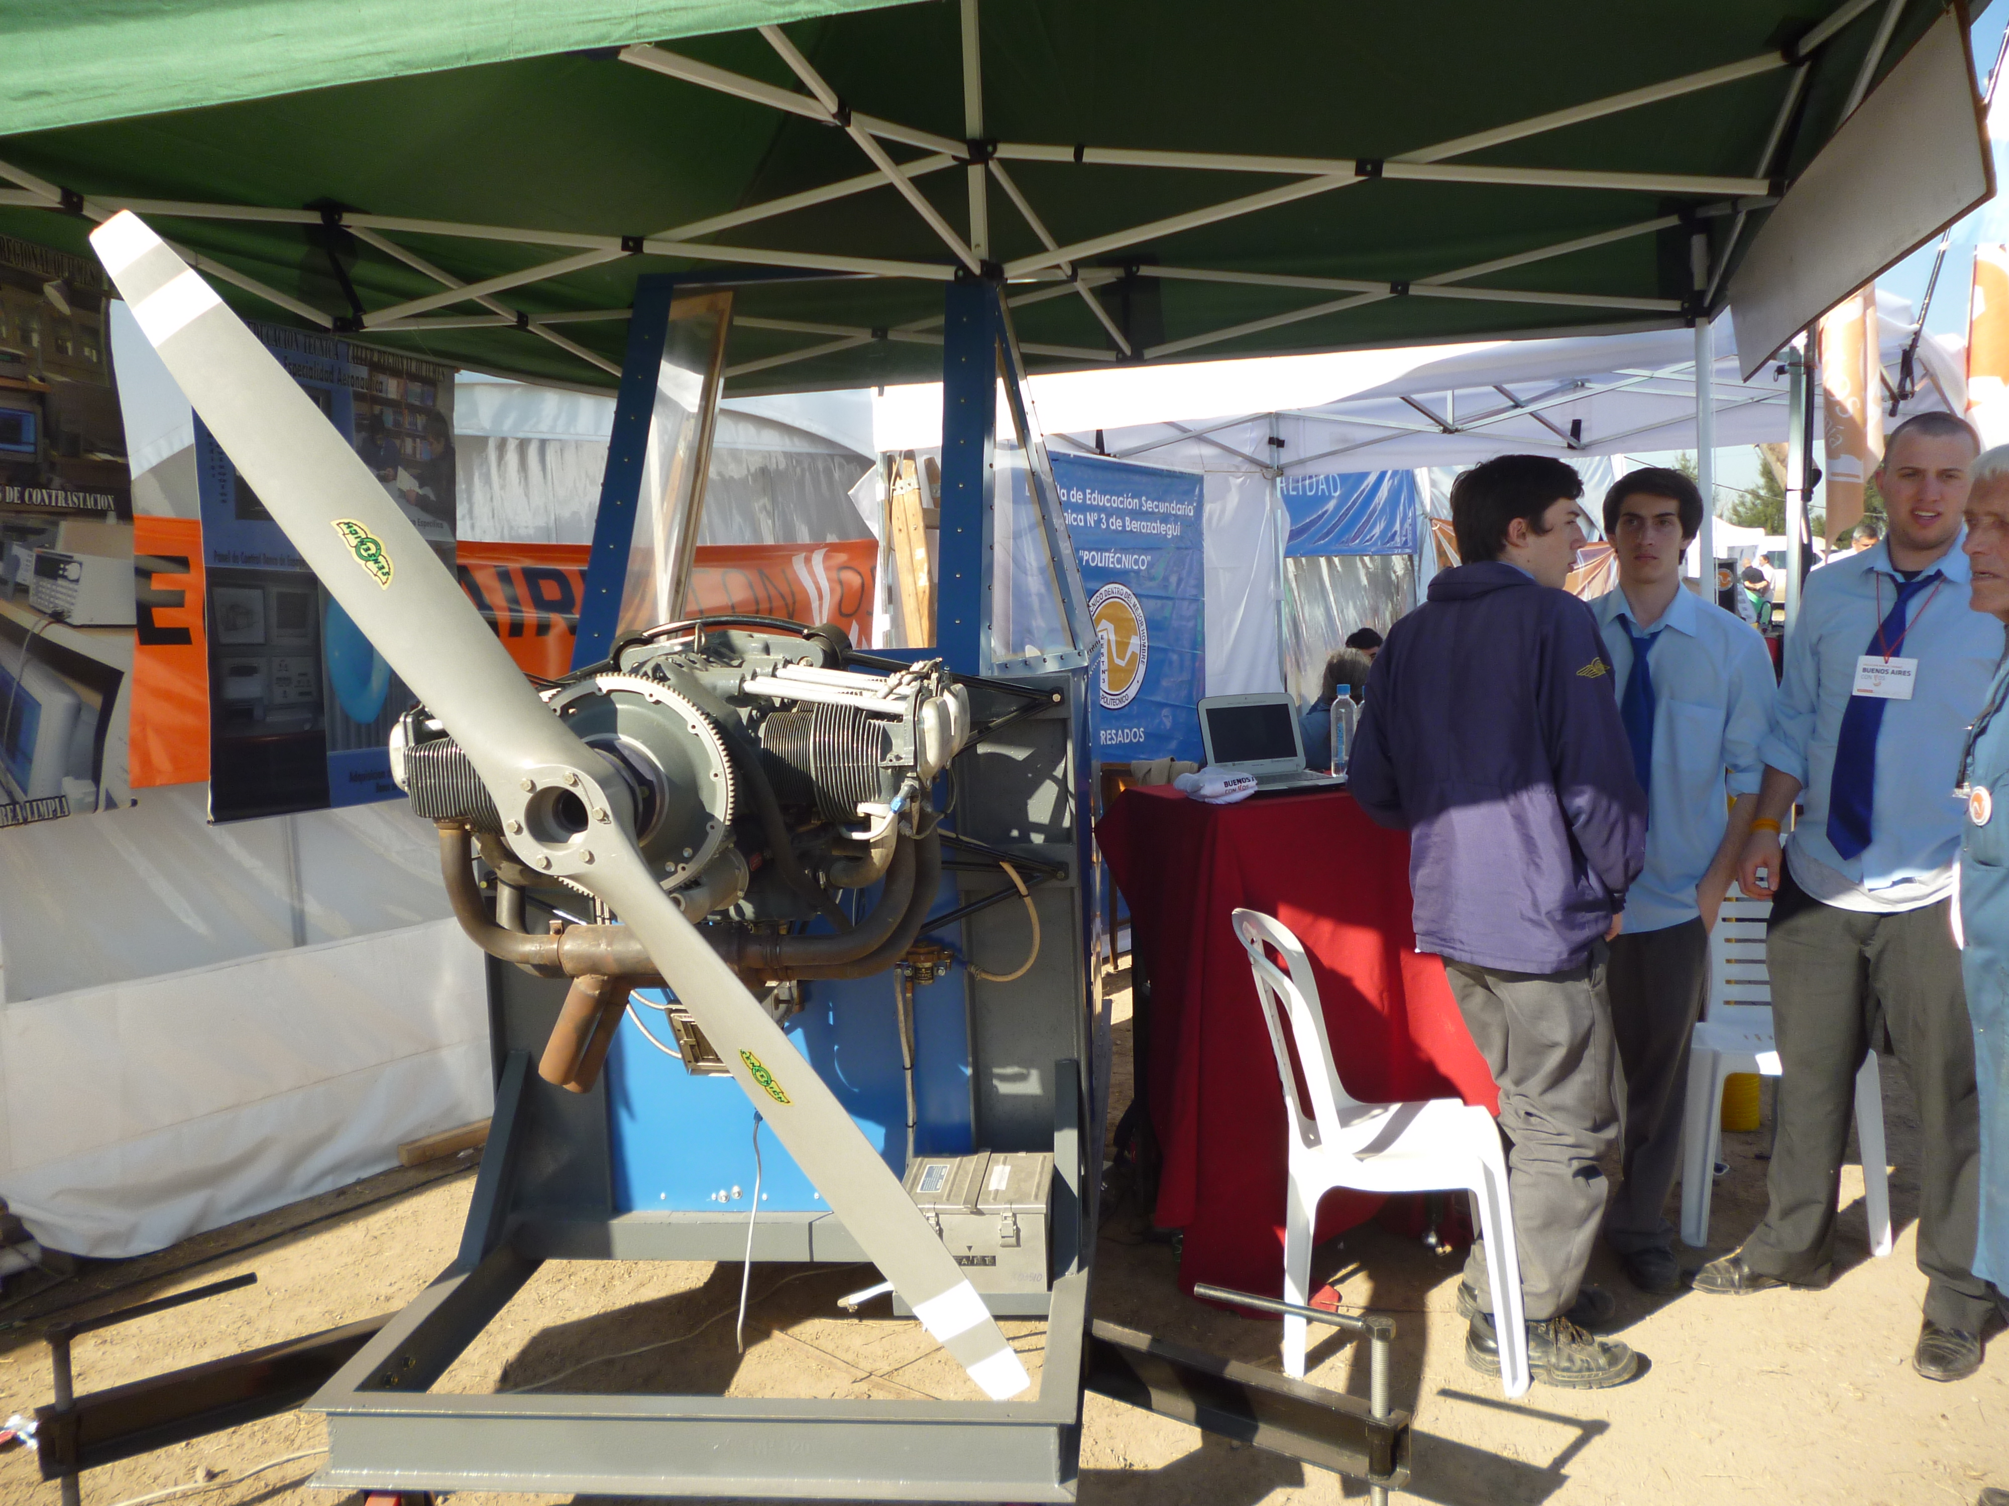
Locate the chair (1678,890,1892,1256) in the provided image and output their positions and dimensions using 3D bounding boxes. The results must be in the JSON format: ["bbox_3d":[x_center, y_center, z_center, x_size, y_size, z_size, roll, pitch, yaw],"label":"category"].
[{"bbox_3d":[1.794,0.650,3.791,0.450,0.870,0.530,0,6,17],"label":"chair"}]

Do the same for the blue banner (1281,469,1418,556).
[{"bbox_3d":[1.688,-1.186,8.000,0.700,0.440,0.030,-1,5,5],"label":"blue banner"}]

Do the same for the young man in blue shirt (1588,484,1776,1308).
[{"bbox_3d":[1.405,0.261,3.454,0.500,1.730,0.330,1,6,25],"label":"young man in blue shirt"}]

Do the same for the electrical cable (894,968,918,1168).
[{"bbox_3d":[-0.184,0.585,3.020,0.043,0.365,0.040,-1,5,5],"label":"electrical cable"}]

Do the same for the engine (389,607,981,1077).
[{"bbox_3d":[-0.473,0.118,2.632,0.830,0.670,0.700,-1,5,5],"label":"engine"}]

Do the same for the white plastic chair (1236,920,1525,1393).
[{"bbox_3d":[0.725,0.736,3.202,0.530,0.870,0.450,-1,5,9],"label":"white plastic chair"}]

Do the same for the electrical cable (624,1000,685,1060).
[{"bbox_3d":[-0.571,0.452,2.650,0.100,0.100,0.060,-1,5,5],"label":"electrical cable"}]

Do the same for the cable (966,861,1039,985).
[{"bbox_3d":[-0.001,0.306,2.950,0.130,0.215,0.080,-1,5,5],"label":"cable"}]

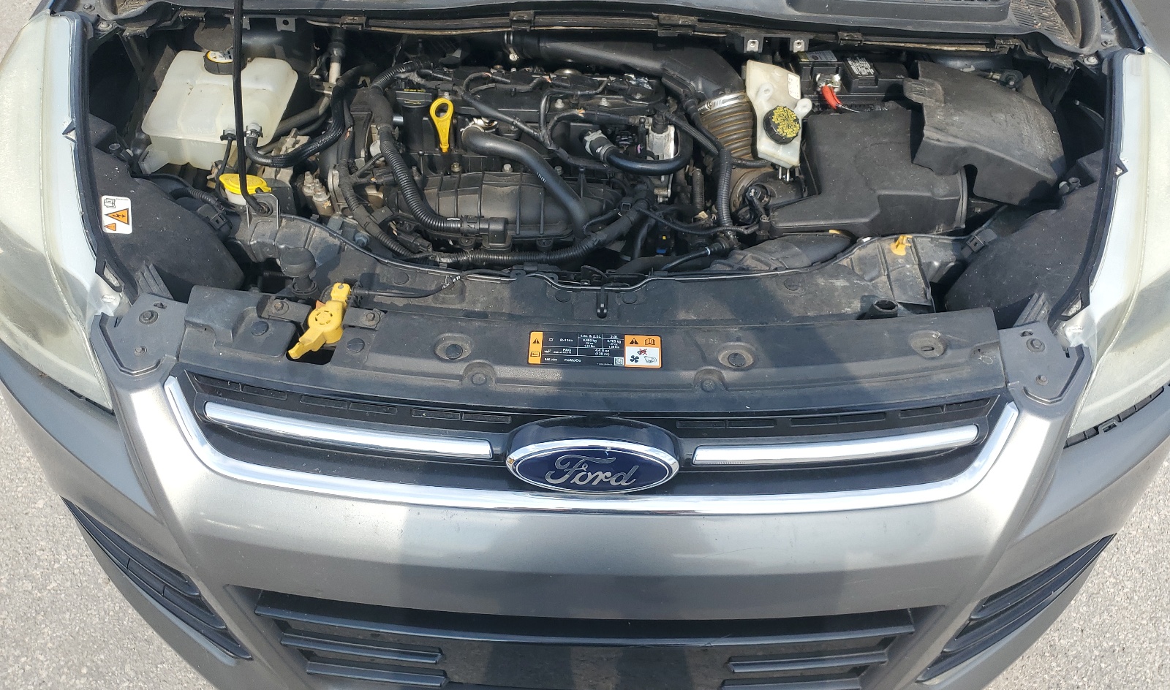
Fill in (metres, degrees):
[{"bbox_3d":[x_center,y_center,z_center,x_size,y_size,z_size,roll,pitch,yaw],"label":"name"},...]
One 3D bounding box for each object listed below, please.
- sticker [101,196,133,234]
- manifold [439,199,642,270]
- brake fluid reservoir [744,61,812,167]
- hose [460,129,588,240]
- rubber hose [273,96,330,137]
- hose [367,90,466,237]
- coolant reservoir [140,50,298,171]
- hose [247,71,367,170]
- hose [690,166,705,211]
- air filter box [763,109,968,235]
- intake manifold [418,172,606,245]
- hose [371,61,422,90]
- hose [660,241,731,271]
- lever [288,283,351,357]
[{"bbox_3d":[-0.645,-0.179,1.208,0.042,0.053,0.003,2,0,-12],"label":"sticker"},{"bbox_3d":[-0.060,-0.160,1.333,0.301,0.066,0.102,2,48,0],"label":"manifold"},{"bbox_3d":[0.282,-0.330,1.310,0.088,0.117,0.133,2,48,0],"label":"brake fluid reservoir"},{"bbox_3d":[-0.087,-0.227,1.282,0.184,0.143,0.087,2,48,0],"label":"hose"},{"bbox_3d":[-0.453,-0.366,1.404,0.087,0.046,0.071,2,48,0],"label":"rubber hose"},{"bbox_3d":[-0.248,-0.271,1.306,0.138,0.148,0.133,2,48,0],"label":"hose"},{"bbox_3d":[-0.536,-0.342,1.311,0.186,0.138,0.153,2,48,0],"label":"coolant reservoir"},{"bbox_3d":[-0.424,-0.344,1.330,0.170,0.100,0.150,2,40,-1],"label":"hose"},{"bbox_3d":[0.182,-0.250,1.417,0.020,0.075,0.022,2,40,-1],"label":"hose"},{"bbox_3d":[0.425,-0.248,1.351,0.267,0.133,0.204,2,48,0],"label":"air filter box"},{"bbox_3d":[-0.107,-0.202,1.300,0.275,0.130,0.160,2,40,-1],"label":"intake manifold"},{"bbox_3d":[-0.288,-0.412,1.340,0.080,0.032,0.040,-25,47,-29],"label":"hose"},{"bbox_3d":[0.159,-0.125,1.258,0.102,0.033,0.031,8,48,5],"label":"hose"},{"bbox_3d":[-0.291,-0.027,0.983,0.041,0.033,0.110,13,45,11],"label":"lever"}]

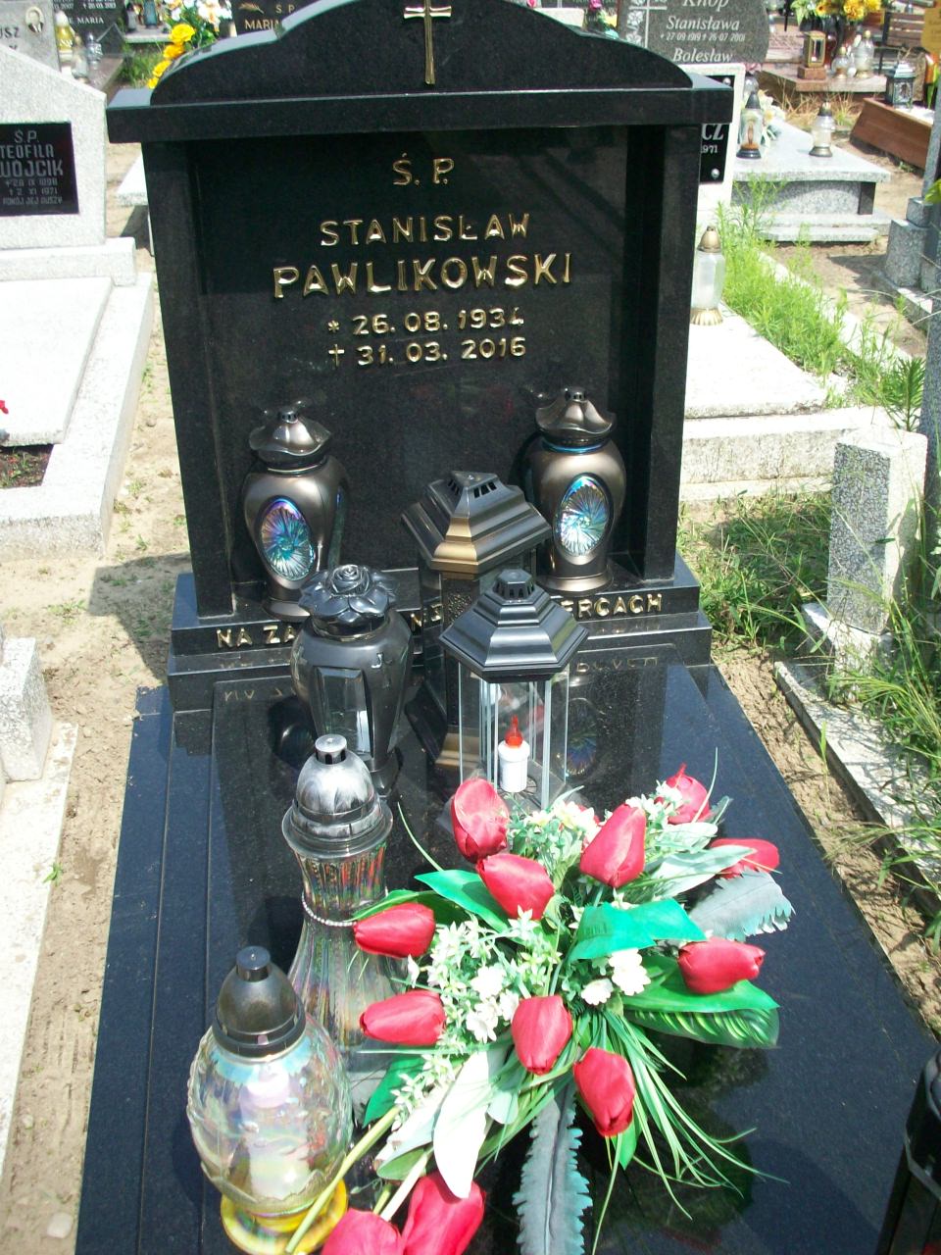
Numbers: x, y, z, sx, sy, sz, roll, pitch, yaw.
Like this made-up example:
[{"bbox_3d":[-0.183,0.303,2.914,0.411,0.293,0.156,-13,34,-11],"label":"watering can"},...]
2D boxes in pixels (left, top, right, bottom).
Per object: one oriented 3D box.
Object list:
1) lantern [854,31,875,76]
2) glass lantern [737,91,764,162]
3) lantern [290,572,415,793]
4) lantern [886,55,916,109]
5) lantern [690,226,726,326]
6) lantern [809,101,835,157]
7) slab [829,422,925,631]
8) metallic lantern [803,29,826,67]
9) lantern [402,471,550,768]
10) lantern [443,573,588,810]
[{"bbox_3d":[2.670,-3.884,9.100,0.140,0.280,0.140,-5,29,-8],"label":"lantern"},{"bbox_3d":[1.315,-2.360,6.300,0.115,0.305,0.115,-5,29,-8],"label":"glass lantern"},{"bbox_3d":[-0.148,0.069,1.703,0.153,0.326,0.153,3,31,4],"label":"lantern"},{"bbox_3d":[2.586,-3.268,8.050,0.145,0.290,0.145,-5,29,-8],"label":"lantern"},{"bbox_3d":[0.728,-1.074,4.100,0.106,0.300,0.106,-5,29,-8],"label":"lantern"},{"bbox_3d":[1.657,-2.346,6.298,0.108,0.230,0.108,6,28,13],"label":"lantern"},{"bbox_3d":[0.687,-0.161,2.253,0.122,0.315,0.098,-28,35,-37],"label":"slab"},{"bbox_3d":[2.450,-4.102,9.505,0.135,0.235,0.135,-2,27,-2],"label":"metallic lantern"},{"bbox_3d":[-0.001,-0.020,1.797,0.201,0.384,0.175,6,32,10],"label":"lantern"},{"bbox_3d":[0.054,0.078,1.686,0.183,0.331,0.163,-2,31,-4],"label":"lantern"}]

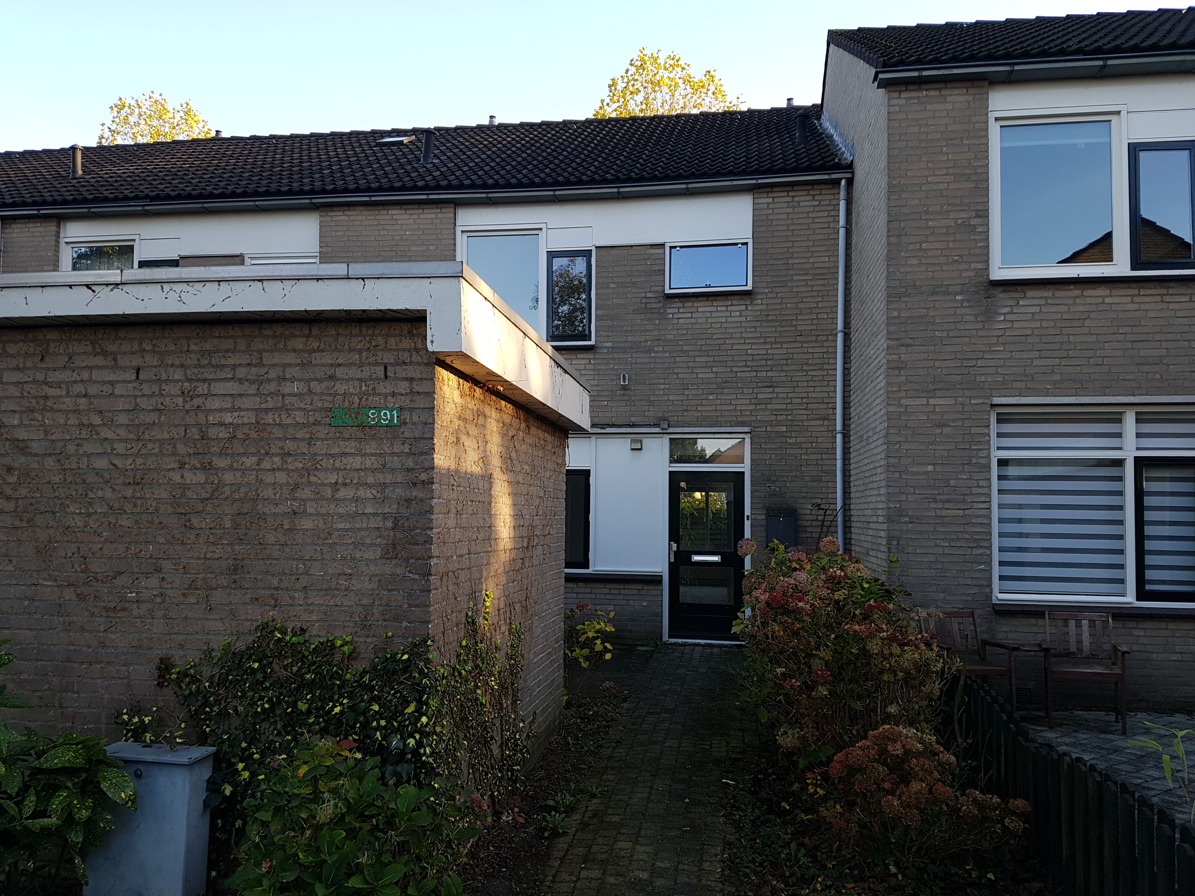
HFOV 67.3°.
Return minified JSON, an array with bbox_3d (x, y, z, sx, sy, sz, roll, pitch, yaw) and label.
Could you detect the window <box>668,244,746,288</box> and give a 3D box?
[{"bbox_3d":[1.316,-2.147,10.650,0.932,0.548,0.060,0,-3,9],"label":"window"}]

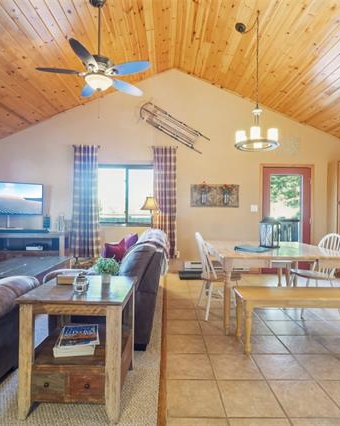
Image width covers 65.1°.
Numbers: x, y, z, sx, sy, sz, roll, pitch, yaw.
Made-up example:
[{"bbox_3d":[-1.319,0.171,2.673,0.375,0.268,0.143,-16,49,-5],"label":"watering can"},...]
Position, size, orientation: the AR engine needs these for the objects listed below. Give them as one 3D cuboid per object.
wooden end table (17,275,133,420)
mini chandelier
[{"bbox_3d":[-0.557,0.836,1.785,0.610,0.665,0.615,0,0,2],"label":"wooden end table"},{"bbox_3d":[1.022,-1.579,3.141,0.530,1.610,0.550,1,0,0],"label":"mini chandelier"}]

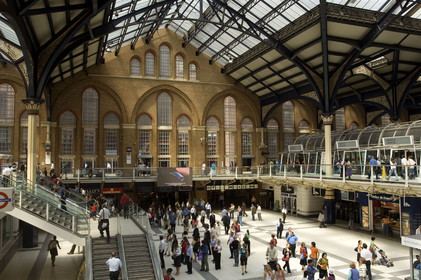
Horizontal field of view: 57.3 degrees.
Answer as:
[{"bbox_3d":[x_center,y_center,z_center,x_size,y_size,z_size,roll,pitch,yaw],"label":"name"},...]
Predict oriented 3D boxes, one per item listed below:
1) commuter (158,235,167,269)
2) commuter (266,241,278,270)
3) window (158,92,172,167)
[{"bbox_3d":[-2.779,6.558,22.567,0.420,1.889,0.500,2,-4,-30],"label":"commuter"},{"bbox_3d":[3.406,6.472,21.159,0.580,1.800,0.420,-1,-4,7],"label":"commuter"},{"bbox_3d":[-5.827,-1.364,49.873,1.870,9.640,0.300,1,-3,-19],"label":"window"}]

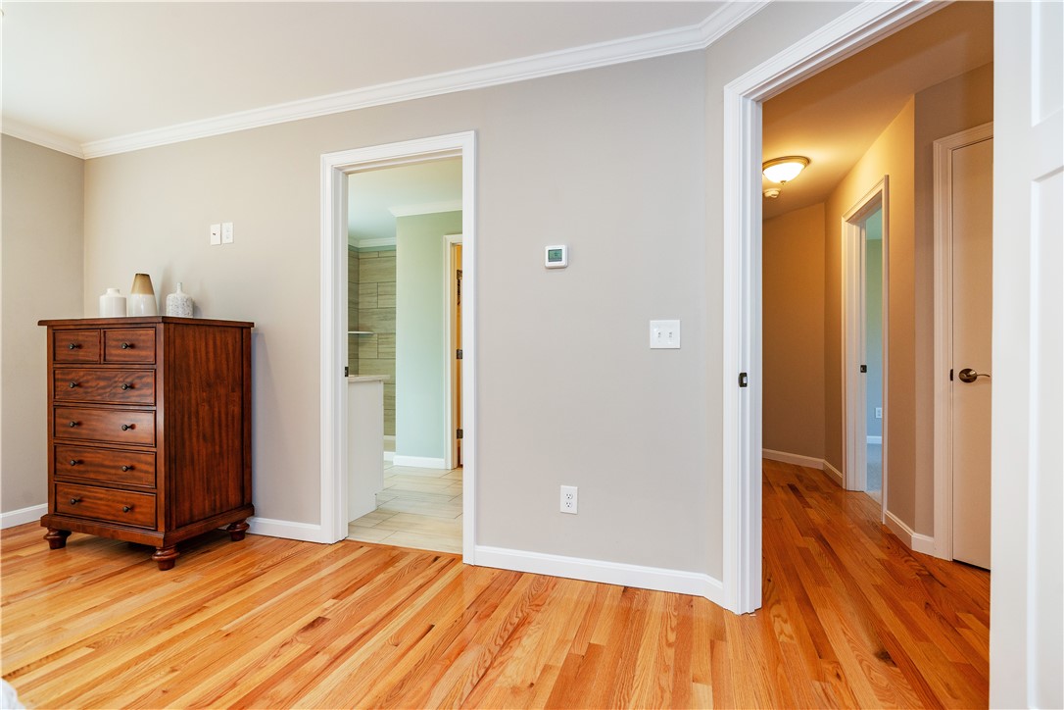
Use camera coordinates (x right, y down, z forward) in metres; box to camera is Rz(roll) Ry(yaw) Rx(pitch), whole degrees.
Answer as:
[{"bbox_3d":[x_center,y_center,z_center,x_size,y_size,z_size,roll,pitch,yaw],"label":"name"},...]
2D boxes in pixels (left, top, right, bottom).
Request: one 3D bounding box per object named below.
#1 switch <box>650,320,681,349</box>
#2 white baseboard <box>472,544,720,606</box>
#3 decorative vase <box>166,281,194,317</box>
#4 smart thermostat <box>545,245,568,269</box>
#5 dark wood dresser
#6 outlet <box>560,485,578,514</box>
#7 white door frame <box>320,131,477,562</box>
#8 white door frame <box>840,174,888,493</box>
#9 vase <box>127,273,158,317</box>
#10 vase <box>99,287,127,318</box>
[{"bbox_3d":[0.579,-0.087,2.048,0.124,0.123,0.014,0,0,17],"label":"switch"},{"bbox_3d":[0.251,0.971,2.109,1.126,0.096,0.090,0,0,17],"label":"white baseboard"},{"bbox_3d":[-1.943,-0.290,2.612,0.123,0.216,0.123,0,0,17],"label":"decorative vase"},{"bbox_3d":[0.114,-0.451,2.184,0.098,0.099,0.027,0,0,17],"label":"smart thermostat"},{"bbox_3d":[-2.096,0.420,2.597,0.899,1.202,0.502,0,0,17],"label":"dark wood dresser"},{"bbox_3d":[0.173,0.666,2.176,0.080,0.130,0.008,0,0,17],"label":"outlet"},{"bbox_3d":[-0.693,-0.035,2.504,0.911,2.110,0.140,0,0,17],"label":"white door frame"},{"bbox_3d":[2.312,-0.018,3.199,0.140,2.083,0.792,0,0,18],"label":"white door frame"},{"bbox_3d":[-2.145,-0.314,2.611,0.123,0.265,0.123,0,0,17],"label":"vase"},{"bbox_3d":[-2.374,-0.278,2.681,0.114,0.194,0.114,0,0,17],"label":"vase"}]

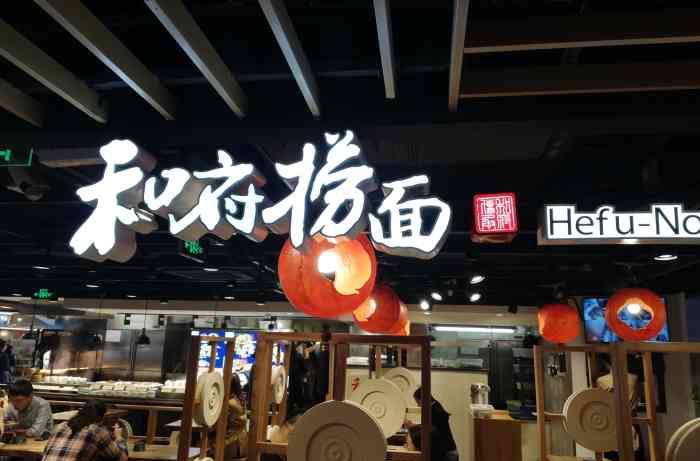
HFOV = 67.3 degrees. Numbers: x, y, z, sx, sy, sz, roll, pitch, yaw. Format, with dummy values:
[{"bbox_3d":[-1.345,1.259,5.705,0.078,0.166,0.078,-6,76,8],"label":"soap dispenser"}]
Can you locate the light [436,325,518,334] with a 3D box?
[{"bbox_3d":[1.852,1.474,7.791,1.190,0.070,0.080,0,-13,8],"label":"light"}]

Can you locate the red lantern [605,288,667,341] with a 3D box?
[{"bbox_3d":[2.602,0.765,4.792,0.495,0.495,0.495,0,-13,8],"label":"red lantern"}]

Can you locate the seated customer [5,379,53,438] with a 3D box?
[{"bbox_3d":[-2.871,1.877,4.421,0.520,1.220,0.750,0,-13,8],"label":"seated customer"}]

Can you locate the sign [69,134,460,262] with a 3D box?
[{"bbox_3d":[-0.423,-0.152,2.476,1.760,0.579,0.155,0,-13,8],"label":"sign"}]

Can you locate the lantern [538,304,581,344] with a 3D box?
[{"bbox_3d":[2.598,1.166,6.520,0.495,0.495,0.495,0,-13,8],"label":"lantern"}]

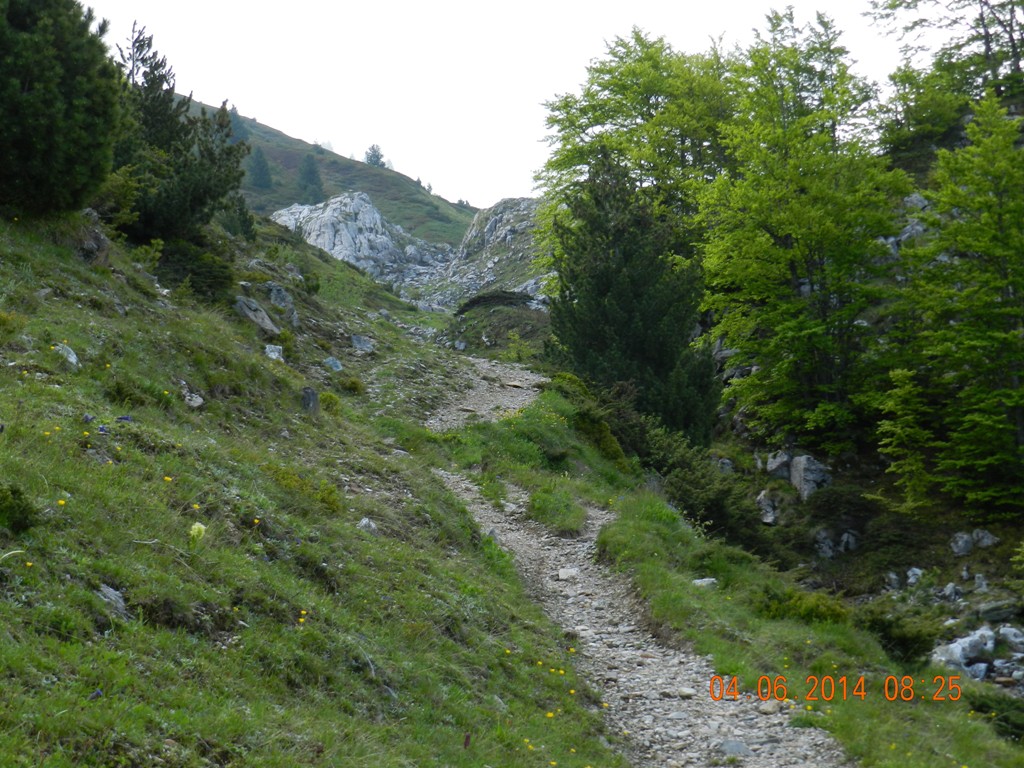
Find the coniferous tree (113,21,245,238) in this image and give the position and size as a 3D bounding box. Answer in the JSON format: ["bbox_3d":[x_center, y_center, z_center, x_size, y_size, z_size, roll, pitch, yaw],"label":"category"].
[{"bbox_3d":[-3.636,-2.751,22.000,1.509,2.362,1.509,0,-6,0],"label":"coniferous tree"}]

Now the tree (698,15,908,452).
[{"bbox_3d":[3.721,-1.933,25.500,2.662,5.603,2.662,0,-6,0],"label":"tree"}]

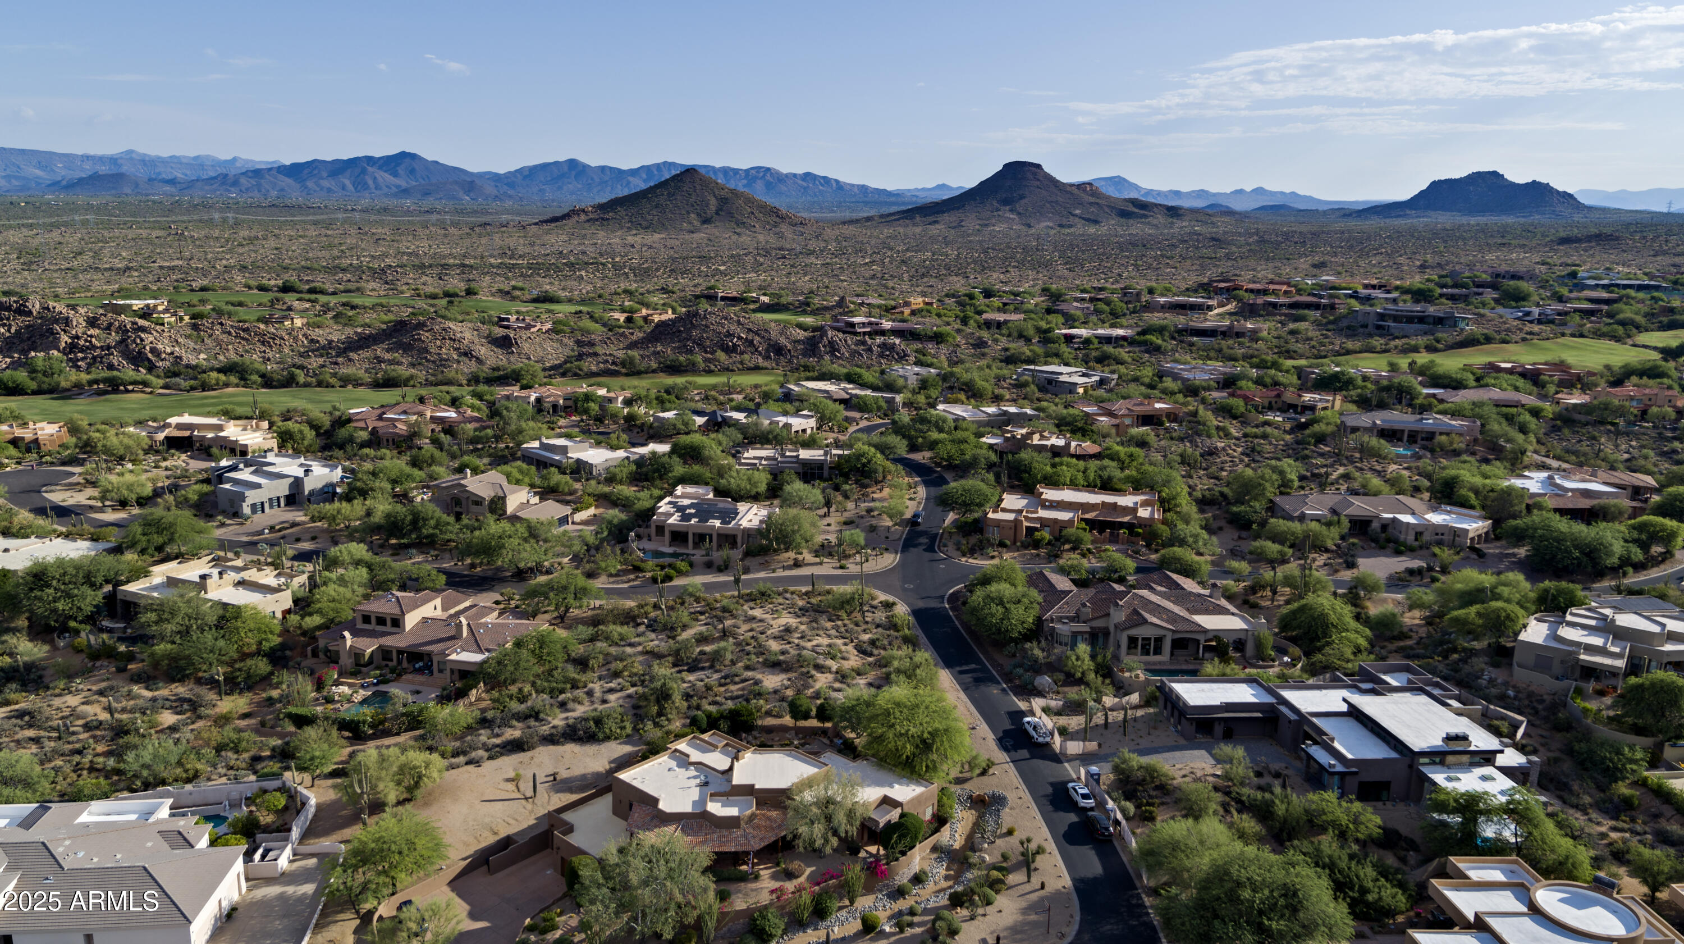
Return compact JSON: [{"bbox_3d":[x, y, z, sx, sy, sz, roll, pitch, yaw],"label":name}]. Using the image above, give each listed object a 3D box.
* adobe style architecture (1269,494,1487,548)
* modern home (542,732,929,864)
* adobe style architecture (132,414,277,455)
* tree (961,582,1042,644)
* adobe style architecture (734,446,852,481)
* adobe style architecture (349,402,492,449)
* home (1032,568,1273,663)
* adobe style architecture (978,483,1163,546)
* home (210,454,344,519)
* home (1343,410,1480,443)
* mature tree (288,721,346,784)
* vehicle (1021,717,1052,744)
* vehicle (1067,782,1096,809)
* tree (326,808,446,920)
[{"bbox_3d":[114.090,10.190,226.510,40.000,6.000,19.000,2,15,9],"label":"adobe style architecture"},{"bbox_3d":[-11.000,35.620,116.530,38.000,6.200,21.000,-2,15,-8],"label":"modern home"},{"bbox_3d":[-170.450,-10.150,290.670,34.000,6.800,21.000,-3,15,-15],"label":"adobe style architecture"},{"bbox_3d":[24.780,21.770,165.720,11.800,8.500,11.000,0,14,0],"label":"tree"},{"bbox_3d":[-11.980,-2.990,268.540,27.000,5.500,18.000,-2,14,-8],"label":"adobe style architecture"},{"bbox_3d":[-122.000,-14.600,311.160,38.000,6.400,25.000,3,15,10],"label":"adobe style architecture"},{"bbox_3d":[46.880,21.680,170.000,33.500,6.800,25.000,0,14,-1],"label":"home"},{"bbox_3d":[49.960,9.790,228.470,33.500,5.800,26.500,6,16,20],"label":"adobe style architecture"},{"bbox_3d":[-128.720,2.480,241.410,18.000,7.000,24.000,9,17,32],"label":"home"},{"bbox_3d":[156.070,-12.350,292.750,34.000,5.500,19.000,4,15,15],"label":"home"},{"bbox_3d":[-61.200,33.140,124.160,5.800,7.000,5.600,0,14,0],"label":"mature tree"},{"bbox_3d":[25.950,34.280,142.360,1.970,1.850,5.500,-3,15,-12],"label":"vehicle"},{"bbox_3d":[28.390,38.360,127.470,1.860,1.450,4.800,-3,15,-10],"label":"vehicle"},{"bbox_3d":[-42.810,37.570,101.630,10.900,8.700,10.000,0,14,0],"label":"tree"}]

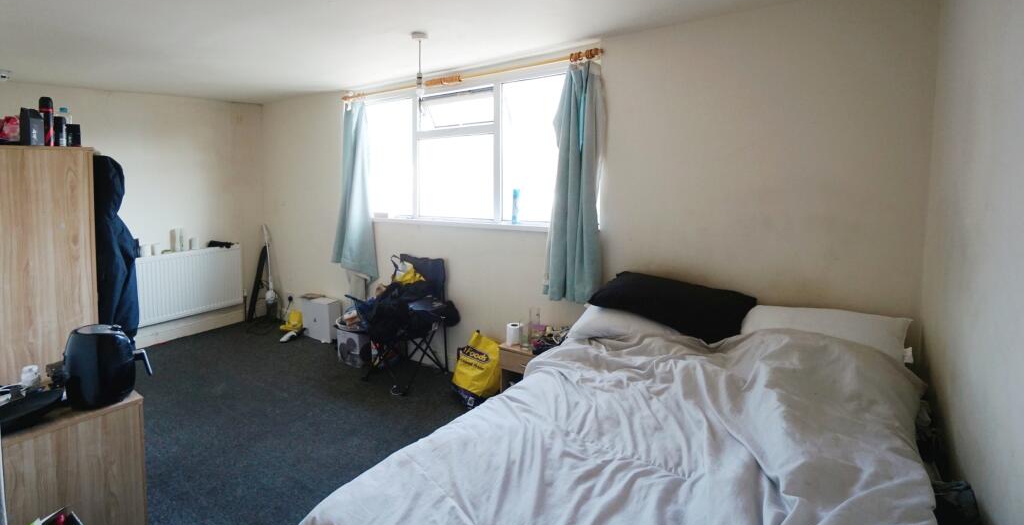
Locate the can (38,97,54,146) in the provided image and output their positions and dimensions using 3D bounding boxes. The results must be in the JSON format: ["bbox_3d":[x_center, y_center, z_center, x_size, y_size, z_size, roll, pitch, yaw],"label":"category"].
[{"bbox_3d":[-2.092,-0.632,1.920,0.047,0.216,0.047,7,8,41],"label":"can"}]

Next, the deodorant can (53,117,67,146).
[{"bbox_3d":[-2.042,-0.591,1.930,0.042,0.132,0.042,7,8,41],"label":"deodorant can"}]

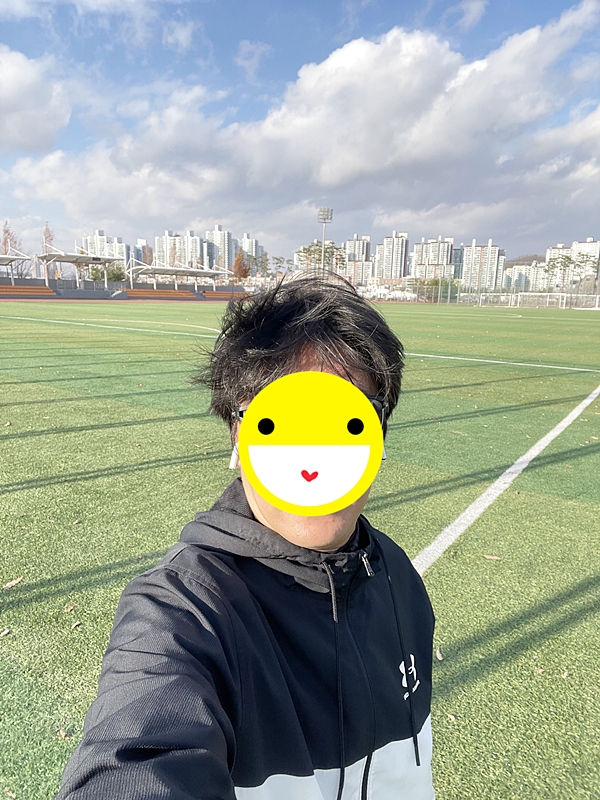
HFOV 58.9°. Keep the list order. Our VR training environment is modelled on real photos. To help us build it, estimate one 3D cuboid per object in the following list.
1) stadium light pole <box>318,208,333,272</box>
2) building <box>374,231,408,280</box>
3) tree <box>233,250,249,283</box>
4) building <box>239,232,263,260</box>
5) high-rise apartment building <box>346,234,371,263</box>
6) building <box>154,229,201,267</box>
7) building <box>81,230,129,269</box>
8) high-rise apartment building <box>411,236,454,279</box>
[{"bbox_3d":[5.914,-35.505,130.536,3.500,21.700,1.300,2,11,2],"label":"stadium light pole"},{"bbox_3d":[118.271,-177.257,693.124,38.000,82.730,14.000,8,13,30],"label":"building"},{"bbox_3d":[-13.638,-28.632,120.789,3.900,11.190,3.900,0,11,-6],"label":"tree"},{"bbox_3d":[-67.273,-186.726,727.784,26.000,79.210,16.000,5,12,19],"label":"building"},{"bbox_3d":[80.517,-188.326,742.075,29.000,83.410,14.000,7,13,26],"label":"high-rise apartment building"},{"bbox_3d":[-142.207,-164.239,630.652,53.000,70.050,14.000,2,11,5],"label":"building"},{"bbox_3d":[-234.455,-169.138,645.396,46.000,69.650,14.000,2,11,2],"label":"building"},{"bbox_3d":[162.975,-171.437,653.818,52.000,55.100,22.000,4,12,13],"label":"high-rise apartment building"}]

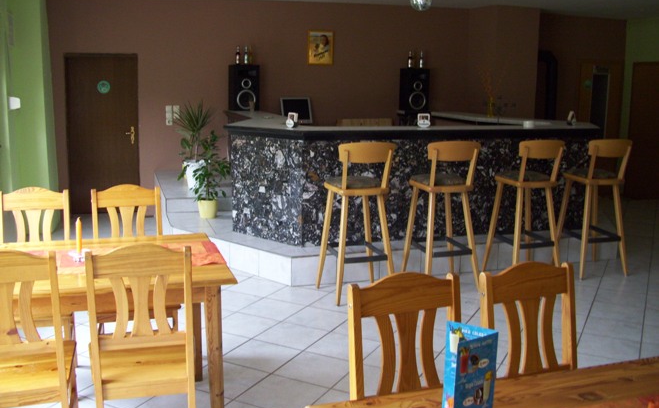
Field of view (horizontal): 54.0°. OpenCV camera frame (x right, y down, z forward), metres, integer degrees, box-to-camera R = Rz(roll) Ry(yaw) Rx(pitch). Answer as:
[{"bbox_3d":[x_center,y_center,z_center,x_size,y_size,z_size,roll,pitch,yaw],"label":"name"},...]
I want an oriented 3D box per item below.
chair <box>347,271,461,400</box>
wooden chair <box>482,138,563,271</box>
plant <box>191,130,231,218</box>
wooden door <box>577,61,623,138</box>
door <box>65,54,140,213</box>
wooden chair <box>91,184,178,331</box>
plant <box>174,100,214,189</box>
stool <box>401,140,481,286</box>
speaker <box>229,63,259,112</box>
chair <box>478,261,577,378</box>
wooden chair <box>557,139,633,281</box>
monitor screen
[{"bbox_3d":[0.315,0.753,1.926,0.420,0.980,0.480,-2,11,-21],"label":"chair"},{"bbox_3d":[1.668,0.046,5.488,0.475,1.150,0.480,-2,10,-16],"label":"wooden chair"},{"bbox_3d":[-1.227,-0.311,6.700,0.420,0.920,0.400,1,10,-5],"label":"plant"},{"bbox_3d":[3.950,-1.062,9.444,0.720,2.000,0.070,-1,10,-13],"label":"wooden door"},{"bbox_3d":[-2.758,-0.839,7.871,0.860,1.970,0.070,0,10,-3],"label":"door"},{"bbox_3d":[-1.062,0.434,3.521,0.420,0.980,0.480,-2,11,-21],"label":"wooden chair"},{"bbox_3d":[-1.491,-0.630,7.150,0.440,1.050,0.420,1,10,-5],"label":"plant"},{"bbox_3d":[0.903,0.084,5.190,0.475,1.150,0.480,-2,10,-16],"label":"stool"},{"bbox_3d":[-0.962,-1.312,7.350,0.310,0.515,0.280,-1,11,-16],"label":"speaker"},{"bbox_3d":[0.739,0.706,1.998,0.420,0.970,0.470,-3,10,-22],"label":"chair"},{"bbox_3d":[2.316,0.022,5.692,0.475,1.150,0.480,-2,10,-14],"label":"wooden chair"},{"bbox_3d":[-0.367,-1.049,7.300,0.340,0.300,0.080,-2,-3,-20],"label":"monitor screen"}]

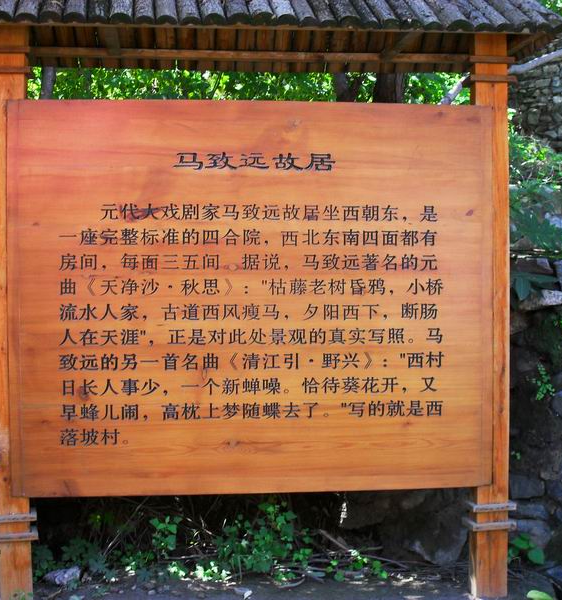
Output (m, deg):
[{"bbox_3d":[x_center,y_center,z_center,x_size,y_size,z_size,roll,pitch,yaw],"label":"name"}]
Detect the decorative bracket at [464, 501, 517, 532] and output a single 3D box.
[{"bbox_3d":[0.939,0.973,4.370,0.193,0.120,0.170,0,1,-8],"label":"decorative bracket"}]

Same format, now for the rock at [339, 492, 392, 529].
[{"bbox_3d":[0.411,1.025,4.726,0.249,0.168,0.190,0,2,12],"label":"rock"}]

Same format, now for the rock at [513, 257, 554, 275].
[{"bbox_3d":[1.347,-0.185,5.200,0.220,0.095,0.170,0,1,-5],"label":"rock"}]

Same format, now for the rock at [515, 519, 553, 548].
[{"bbox_3d":[1.262,1.167,4.850,0.200,0.140,0.160,0,1,-5],"label":"rock"}]

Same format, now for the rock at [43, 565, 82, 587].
[{"bbox_3d":[-0.991,1.254,4.400,0.170,0.085,0.120,0,1,-5],"label":"rock"}]

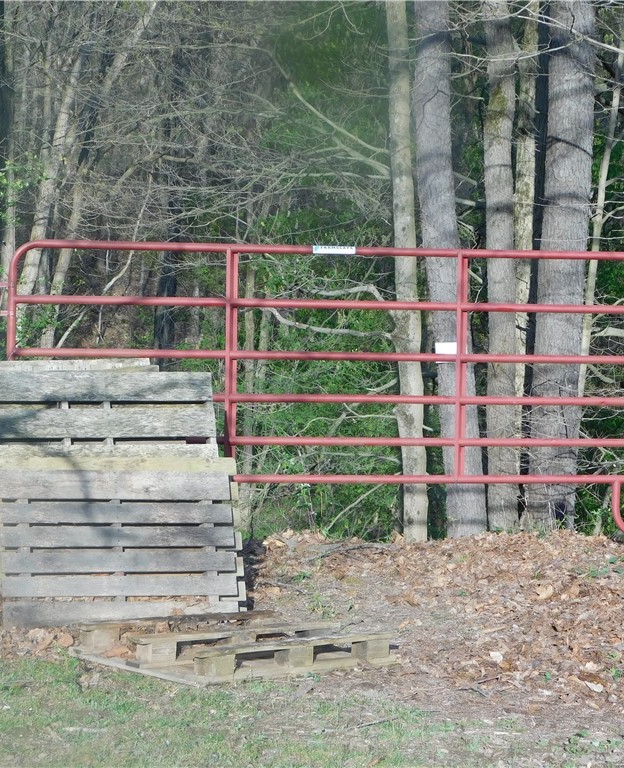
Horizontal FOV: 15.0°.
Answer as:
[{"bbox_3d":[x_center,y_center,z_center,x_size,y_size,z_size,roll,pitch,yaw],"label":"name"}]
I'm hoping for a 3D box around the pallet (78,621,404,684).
[{"bbox_3d":[-0.353,1.205,10.931,1.160,0.144,0.970,0,3,-41],"label":"pallet"}]

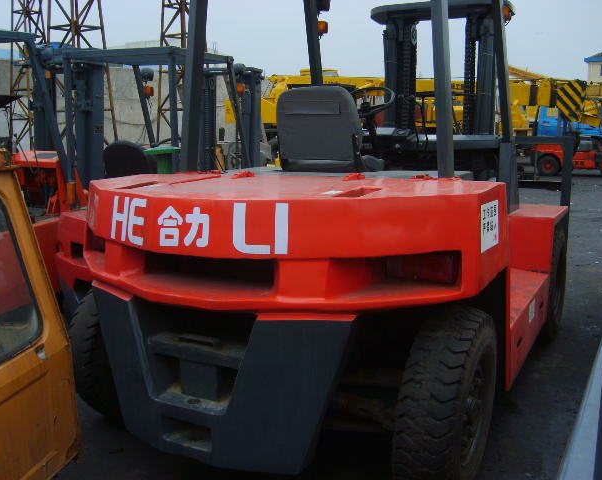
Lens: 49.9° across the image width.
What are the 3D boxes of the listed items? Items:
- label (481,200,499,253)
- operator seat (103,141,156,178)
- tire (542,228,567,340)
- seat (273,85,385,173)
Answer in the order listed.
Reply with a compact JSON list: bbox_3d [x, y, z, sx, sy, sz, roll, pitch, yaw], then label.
[{"bbox_3d":[0.782,-0.056,2.667,0.010,0.200,0.290,6,12,28],"label":"label"},{"bbox_3d":[-1.323,-0.582,5.300,0.430,0.460,0.490,5,12,25],"label":"operator seat"},{"bbox_3d":[1.801,0.312,4.798,0.225,0.870,0.870,6,12,28],"label":"tire"},{"bbox_3d":[0.186,-0.604,3.488,0.480,0.455,0.500,6,12,28],"label":"seat"}]

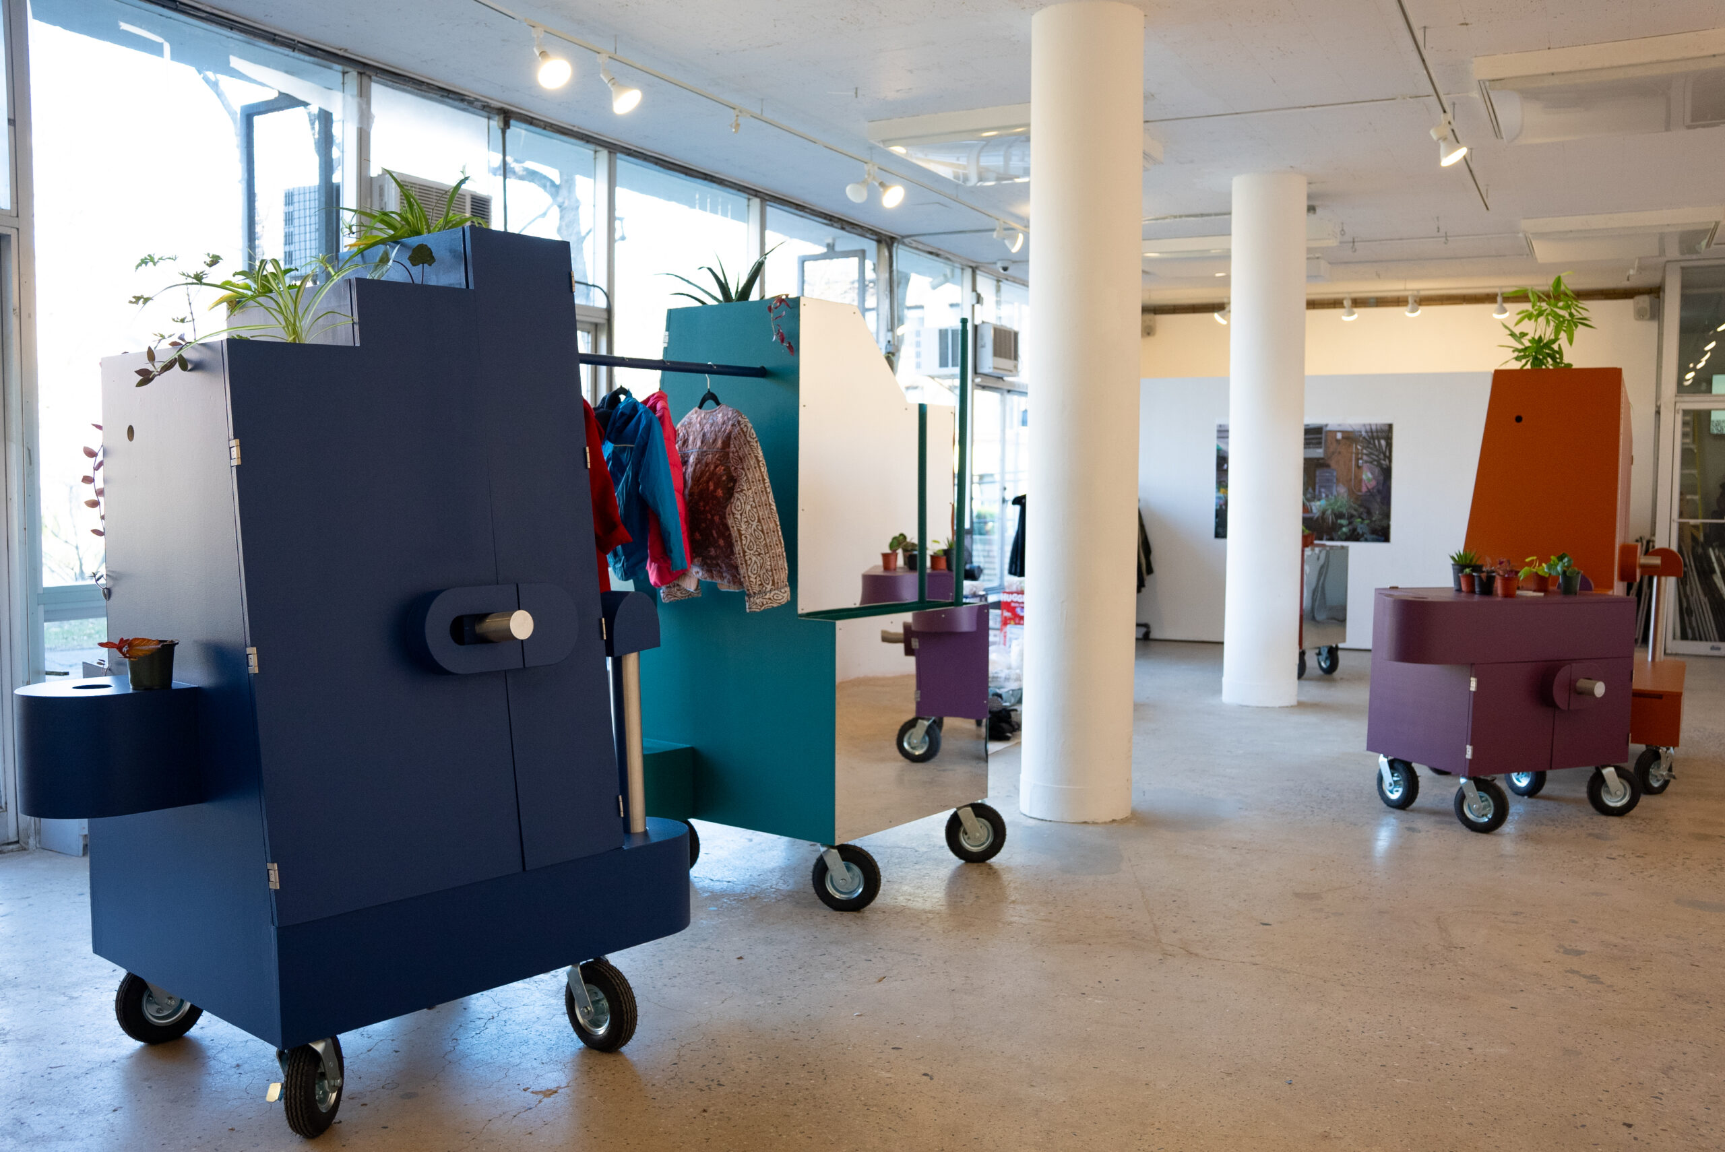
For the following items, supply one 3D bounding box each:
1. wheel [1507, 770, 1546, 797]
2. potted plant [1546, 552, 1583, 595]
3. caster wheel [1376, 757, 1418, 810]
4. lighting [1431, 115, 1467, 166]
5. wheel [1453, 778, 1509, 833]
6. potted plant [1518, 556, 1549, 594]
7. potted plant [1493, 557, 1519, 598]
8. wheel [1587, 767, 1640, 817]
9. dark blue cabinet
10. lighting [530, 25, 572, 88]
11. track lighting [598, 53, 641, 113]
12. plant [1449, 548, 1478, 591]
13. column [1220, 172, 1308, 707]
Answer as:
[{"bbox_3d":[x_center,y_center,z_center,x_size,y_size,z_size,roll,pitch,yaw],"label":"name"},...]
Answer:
[{"bbox_3d":[2.953,0.869,6.384,0.085,0.222,0.215,-1,4,-21],"label":"wheel"},{"bbox_3d":[2.862,-0.011,5.868,0.152,0.177,0.140,2,5,24],"label":"potted plant"},{"bbox_3d":[2.289,0.880,6.128,0.085,0.222,0.215,-1,4,-23],"label":"caster wheel"},{"bbox_3d":[2.748,-2.041,6.734,0.155,0.235,0.127,2,5,27],"label":"lighting"},{"bbox_3d":[2.419,0.891,5.612,0.215,0.220,0.085,4,5,40],"label":"wheel"},{"bbox_3d":[2.874,-0.008,6.143,0.115,0.148,0.125,2,4,27],"label":"potted plant"},{"bbox_3d":[2.564,0.008,5.732,0.107,0.155,0.105,2,5,24],"label":"potted plant"},{"bbox_3d":[3.156,0.893,6.026,0.215,0.222,0.085,1,4,12],"label":"wheel"},{"bbox_3d":[-1.198,0.168,3.405,0.966,1.960,1.414,4,6,42],"label":"dark blue cabinet"},{"bbox_3d":[-1.168,-1.948,5.408,0.125,0.225,0.175,-2,5,-28],"label":"lighting"},{"bbox_3d":[-1.047,-2.101,6.078,0.190,0.235,0.130,4,5,43],"label":"track lighting"},{"bbox_3d":[2.582,-0.026,6.136,0.138,0.180,0.138,2,4,27],"label":"plant"},{"bbox_3d":[2.538,-0.828,9.019,0.460,3.270,0.460,2,4,27],"label":"column"}]

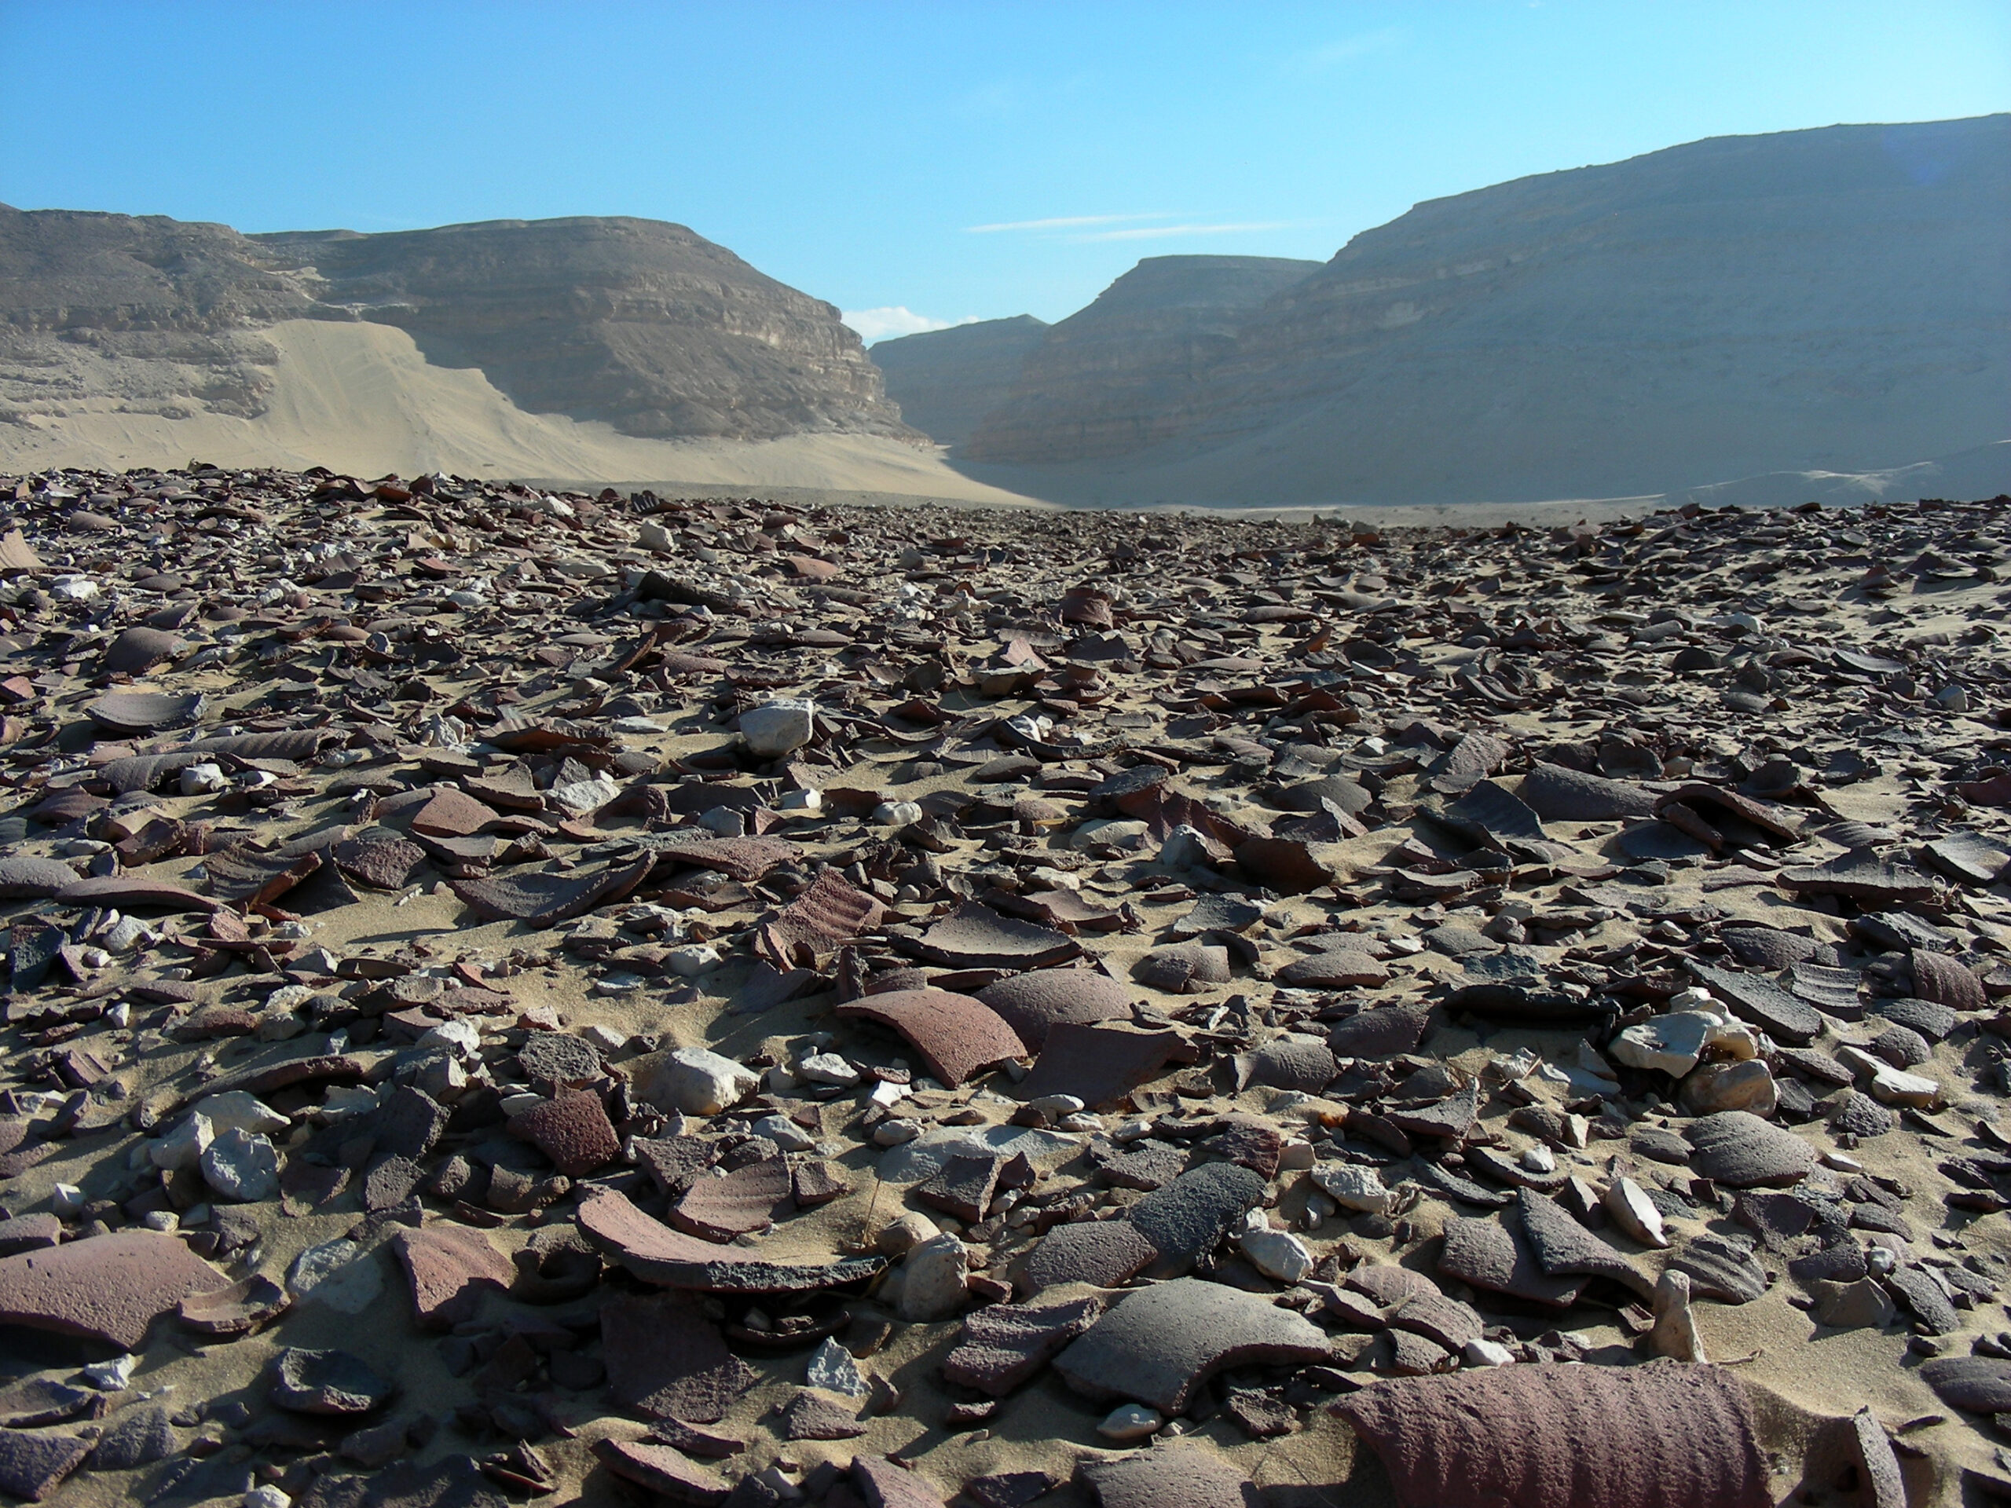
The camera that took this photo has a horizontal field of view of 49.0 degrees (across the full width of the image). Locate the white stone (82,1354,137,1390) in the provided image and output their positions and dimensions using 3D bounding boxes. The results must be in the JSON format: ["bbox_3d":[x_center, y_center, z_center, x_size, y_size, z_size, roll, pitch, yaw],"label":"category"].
[{"bbox_3d":[-0.483,0.334,1.191,0.025,0.017,0.018,0,7,0],"label":"white stone"}]

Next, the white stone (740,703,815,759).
[{"bbox_3d":[-0.484,-0.052,4.729,0.159,0.117,0.127,1,7,5],"label":"white stone"}]

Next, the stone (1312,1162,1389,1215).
[{"bbox_3d":[0.233,0.292,1.490,0.051,0.028,0.036,-3,7,-25],"label":"stone"}]

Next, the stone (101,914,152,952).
[{"bbox_3d":[-0.988,0.202,2.480,0.057,0.037,0.042,0,6,0],"label":"stone"}]

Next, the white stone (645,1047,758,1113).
[{"bbox_3d":[-0.274,0.296,1.998,0.097,0.053,0.066,3,7,25],"label":"white stone"}]

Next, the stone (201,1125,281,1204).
[{"bbox_3d":[-0.604,0.324,1.742,0.058,0.056,0.038,1,7,10],"label":"stone"}]

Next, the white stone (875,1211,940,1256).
[{"bbox_3d":[-0.059,0.304,1.392,0.046,0.028,0.041,0,7,0],"label":"white stone"}]

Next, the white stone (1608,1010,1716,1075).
[{"bbox_3d":[0.556,0.245,1.864,0.093,0.043,0.070,0,6,0],"label":"white stone"}]

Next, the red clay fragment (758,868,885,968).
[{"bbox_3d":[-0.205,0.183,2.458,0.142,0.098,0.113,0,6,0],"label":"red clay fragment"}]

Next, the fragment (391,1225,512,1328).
[{"bbox_3d":[-0.323,0.306,1.294,0.062,0.022,0.068,1,37,11],"label":"fragment"}]

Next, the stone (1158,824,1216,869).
[{"bbox_3d":[0.272,0.139,3.308,0.081,0.065,0.069,2,7,15],"label":"stone"}]

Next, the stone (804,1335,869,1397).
[{"bbox_3d":[-0.104,0.379,1.365,0.037,0.034,0.026,2,7,15],"label":"stone"}]

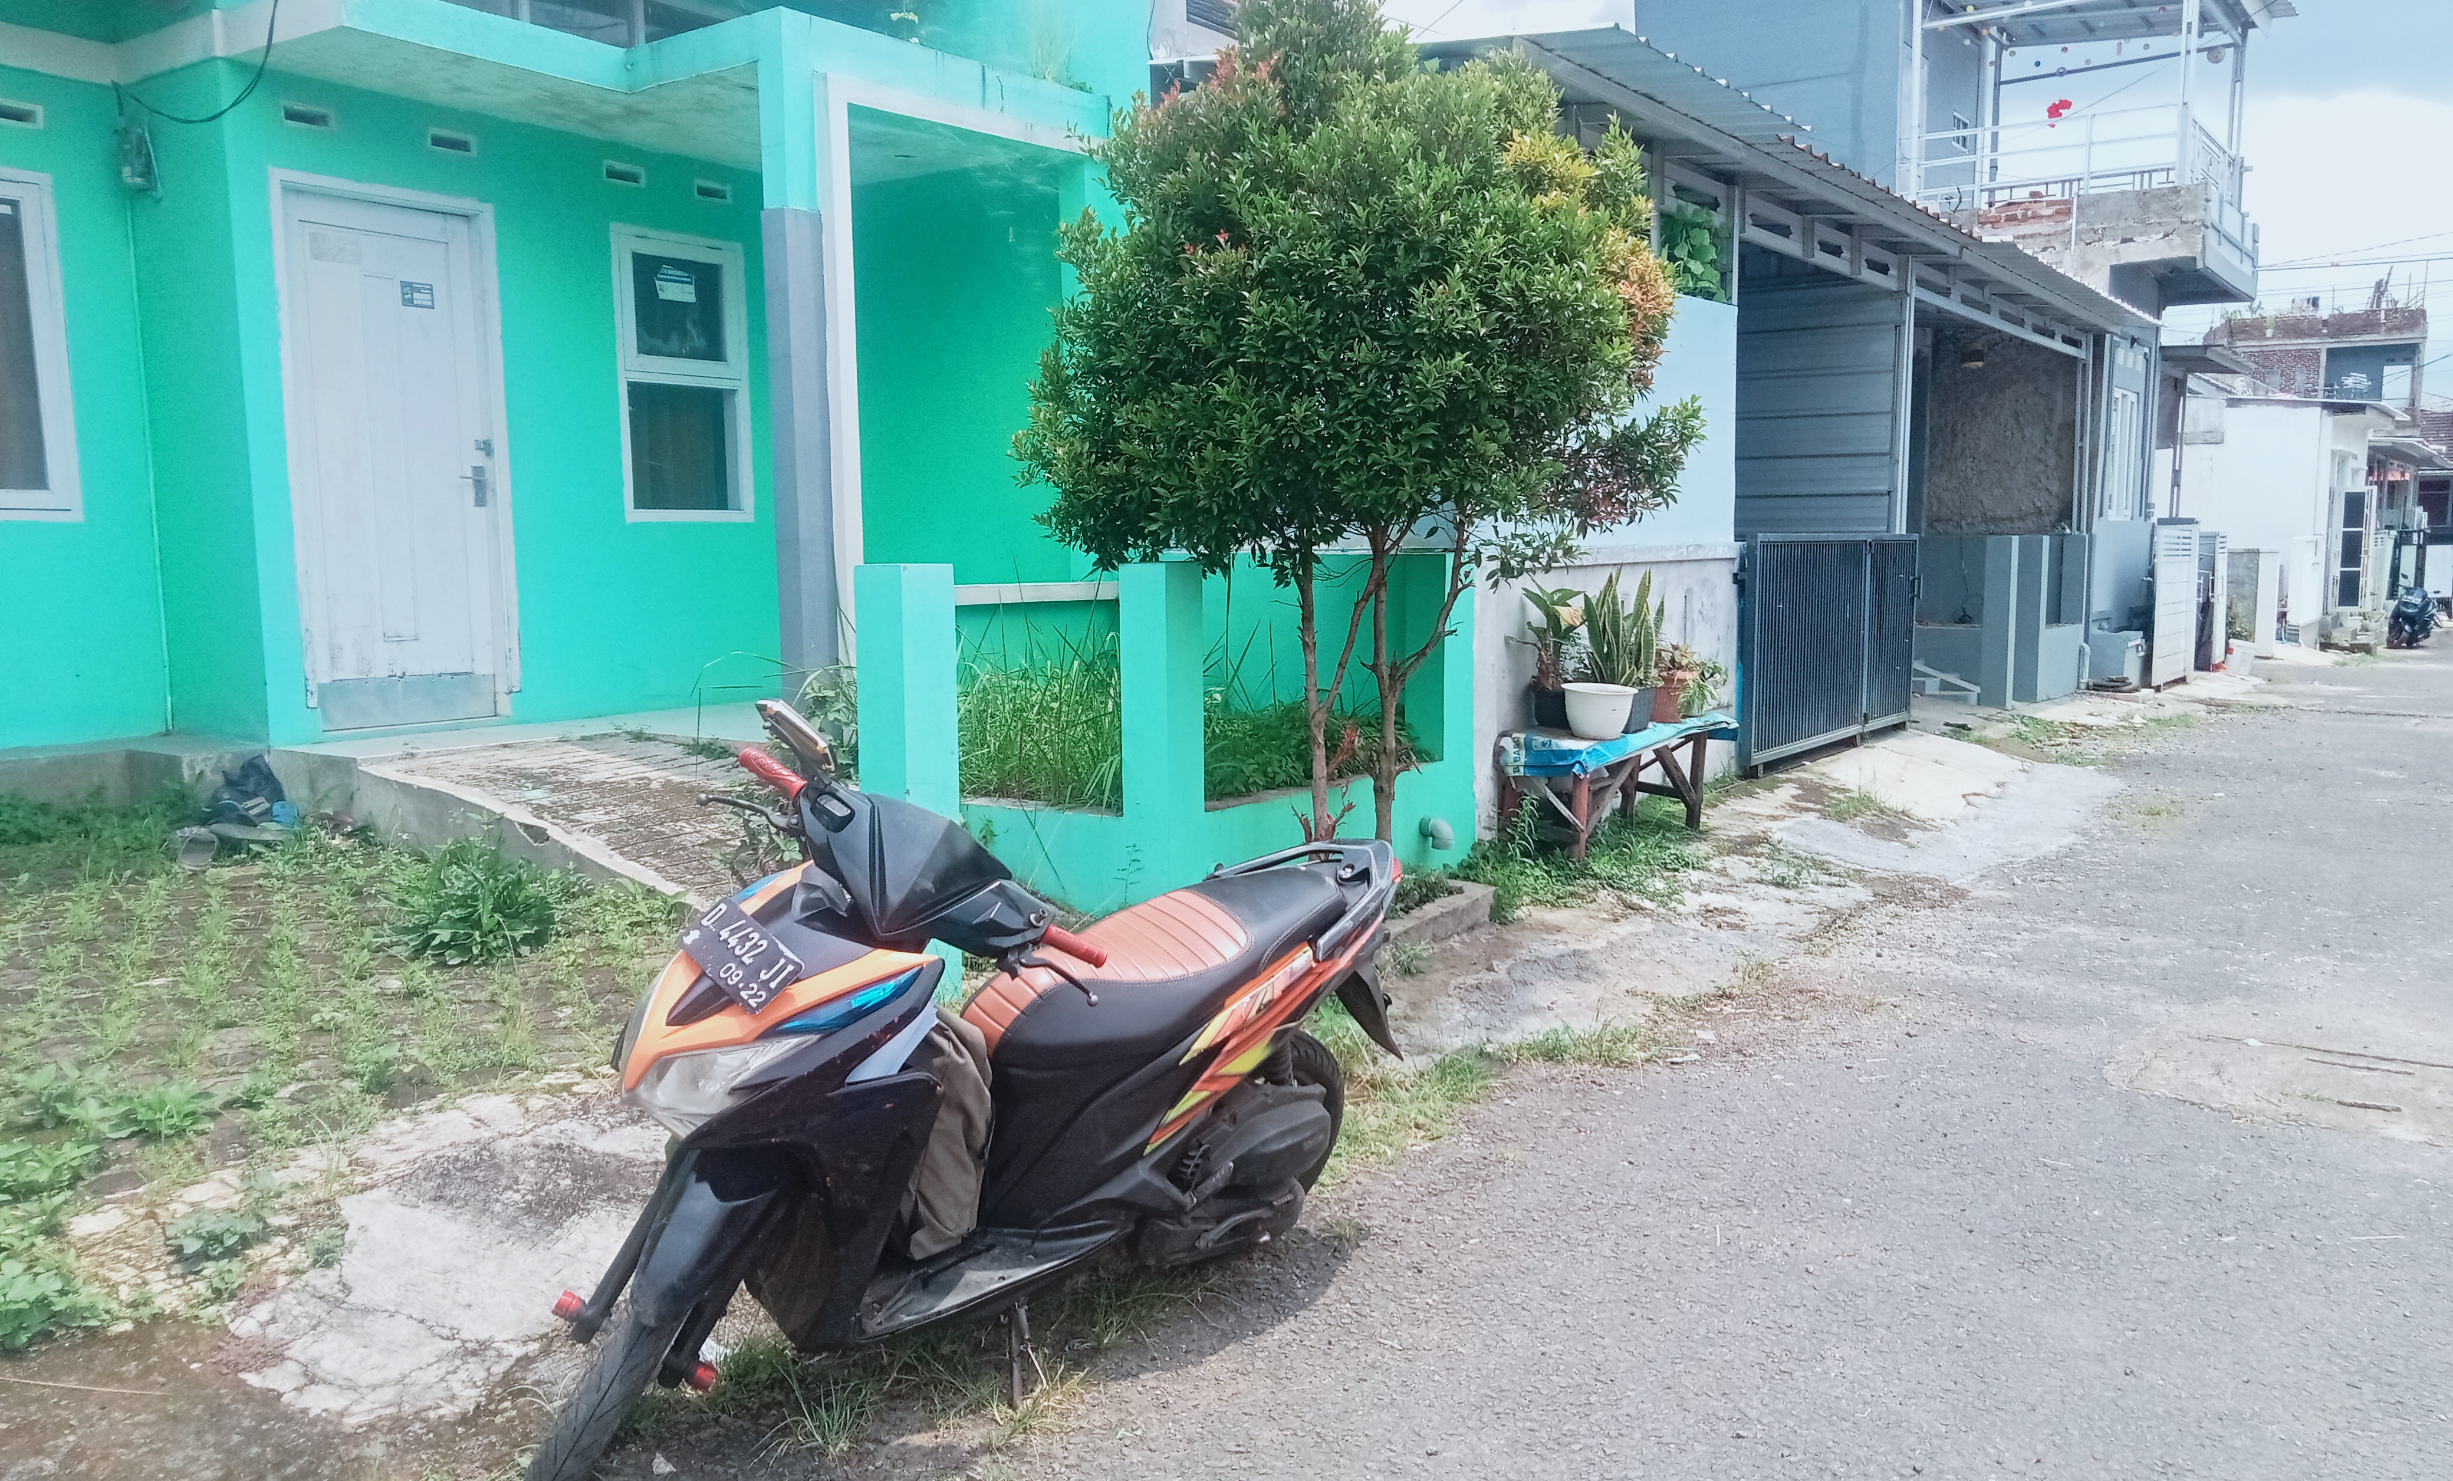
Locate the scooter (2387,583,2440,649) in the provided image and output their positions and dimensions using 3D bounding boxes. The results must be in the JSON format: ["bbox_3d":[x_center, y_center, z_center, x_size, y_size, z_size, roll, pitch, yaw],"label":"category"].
[{"bbox_3d":[18.218,-1.967,30.400,0.740,1.100,1.900,6,9,45],"label":"scooter"}]

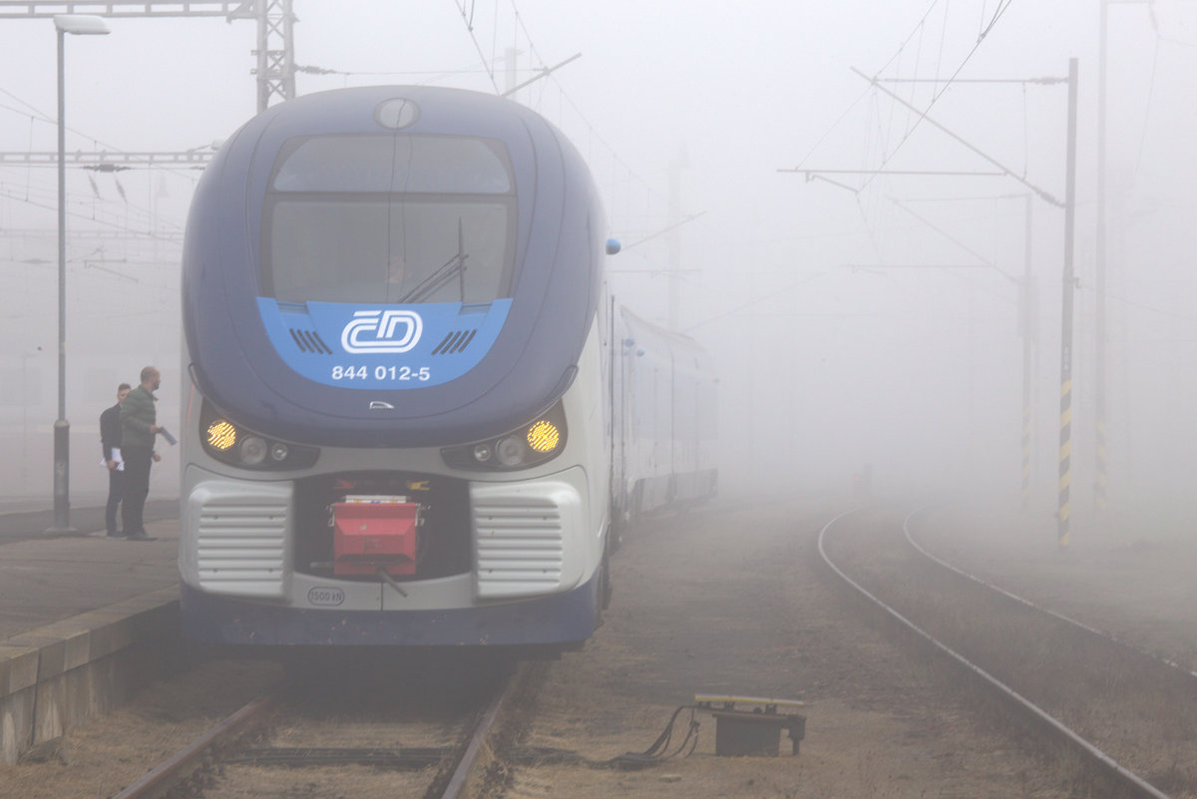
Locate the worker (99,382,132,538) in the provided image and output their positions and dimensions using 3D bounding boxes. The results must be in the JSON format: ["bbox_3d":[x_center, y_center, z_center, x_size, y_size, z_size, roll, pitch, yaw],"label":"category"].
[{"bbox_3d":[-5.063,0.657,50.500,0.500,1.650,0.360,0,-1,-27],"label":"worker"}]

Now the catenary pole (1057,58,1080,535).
[{"bbox_3d":[7.466,-1.536,75.500,0.200,7.760,0.180,1,0,0],"label":"catenary pole"}]

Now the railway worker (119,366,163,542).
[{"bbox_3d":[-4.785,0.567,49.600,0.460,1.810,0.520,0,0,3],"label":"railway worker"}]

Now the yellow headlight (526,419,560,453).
[{"bbox_3d":[-0.362,0.239,30.800,0.215,0.215,0.100,0,0,0],"label":"yellow headlight"}]

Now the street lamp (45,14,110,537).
[{"bbox_3d":[-5.808,-1.378,53.000,0.730,5.780,0.380,0,0,0],"label":"street lamp"}]

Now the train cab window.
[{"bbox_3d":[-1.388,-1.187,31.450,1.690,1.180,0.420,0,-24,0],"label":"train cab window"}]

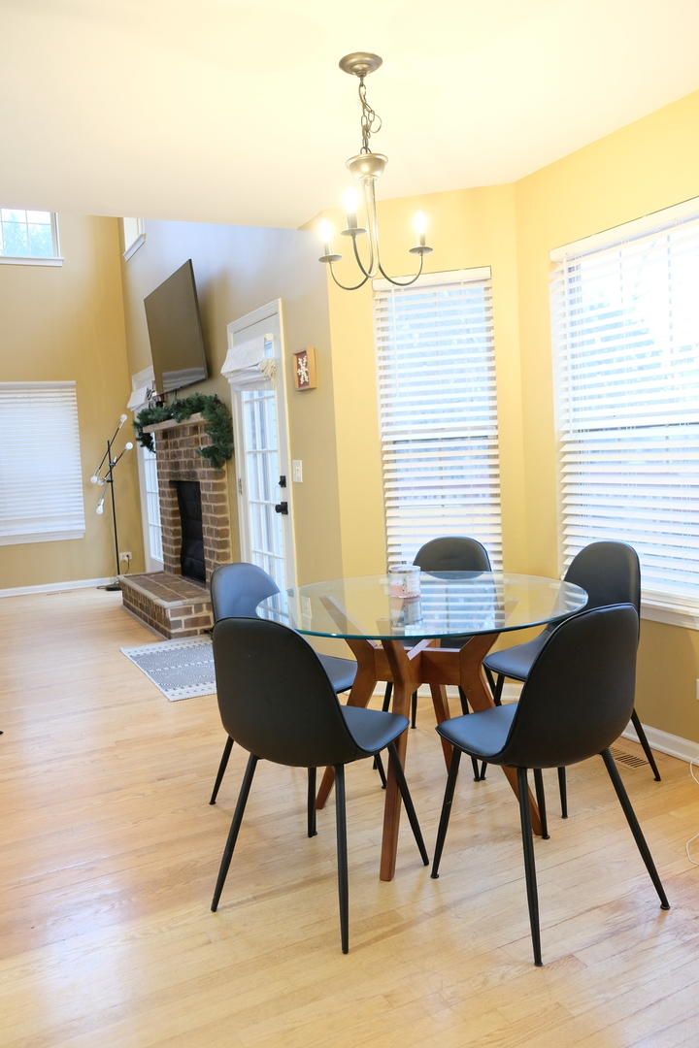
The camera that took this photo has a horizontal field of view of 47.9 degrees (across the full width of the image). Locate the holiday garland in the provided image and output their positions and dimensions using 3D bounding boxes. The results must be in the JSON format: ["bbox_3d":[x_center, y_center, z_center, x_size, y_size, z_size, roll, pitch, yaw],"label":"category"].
[{"bbox_3d":[-1.389,-0.703,6.222,0.260,0.550,2.150,-6,6,-27],"label":"holiday garland"}]

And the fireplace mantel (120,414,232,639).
[{"bbox_3d":[-1.452,-0.027,6.235,0.500,1.550,1.840,-6,6,-27],"label":"fireplace mantel"}]

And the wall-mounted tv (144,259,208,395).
[{"bbox_3d":[-1.361,-1.473,6.138,0.060,0.820,1.430,-10,8,-26],"label":"wall-mounted tv"}]

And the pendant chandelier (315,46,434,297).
[{"bbox_3d":[0.047,-1.072,2.398,0.390,0.665,0.375,-2,5,12],"label":"pendant chandelier"}]

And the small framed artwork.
[{"bbox_3d":[-0.237,-0.814,4.158,0.040,0.208,0.193,-6,6,-27],"label":"small framed artwork"}]

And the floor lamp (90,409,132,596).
[{"bbox_3d":[-2.317,-0.214,7.715,0.380,1.720,0.420,-6,6,-27],"label":"floor lamp"}]

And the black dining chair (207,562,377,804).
[{"bbox_3d":[-0.205,0.575,2.861,0.510,0.860,0.450,1,7,36],"label":"black dining chair"}]

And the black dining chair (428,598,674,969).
[{"bbox_3d":[0.519,0.601,2.149,0.455,0.860,0.540,-6,6,-28],"label":"black dining chair"}]

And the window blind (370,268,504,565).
[{"bbox_3d":[0.428,-0.467,3.811,0.572,1.455,0.065,-1,6,18],"label":"window blind"}]

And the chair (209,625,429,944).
[{"bbox_3d":[-0.099,0.626,2.238,0.455,0.860,0.540,0,6,30],"label":"chair"}]

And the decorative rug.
[{"bbox_3d":[-0.913,0.849,4.894,0.740,0.012,1.375,-6,6,-27],"label":"decorative rug"}]

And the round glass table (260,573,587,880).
[{"bbox_3d":[0.224,0.622,2.608,1.065,0.765,1.065,-3,5,0],"label":"round glass table"}]

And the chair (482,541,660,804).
[{"bbox_3d":[0.801,0.517,2.886,0.540,0.860,0.455,-6,6,-30],"label":"chair"}]

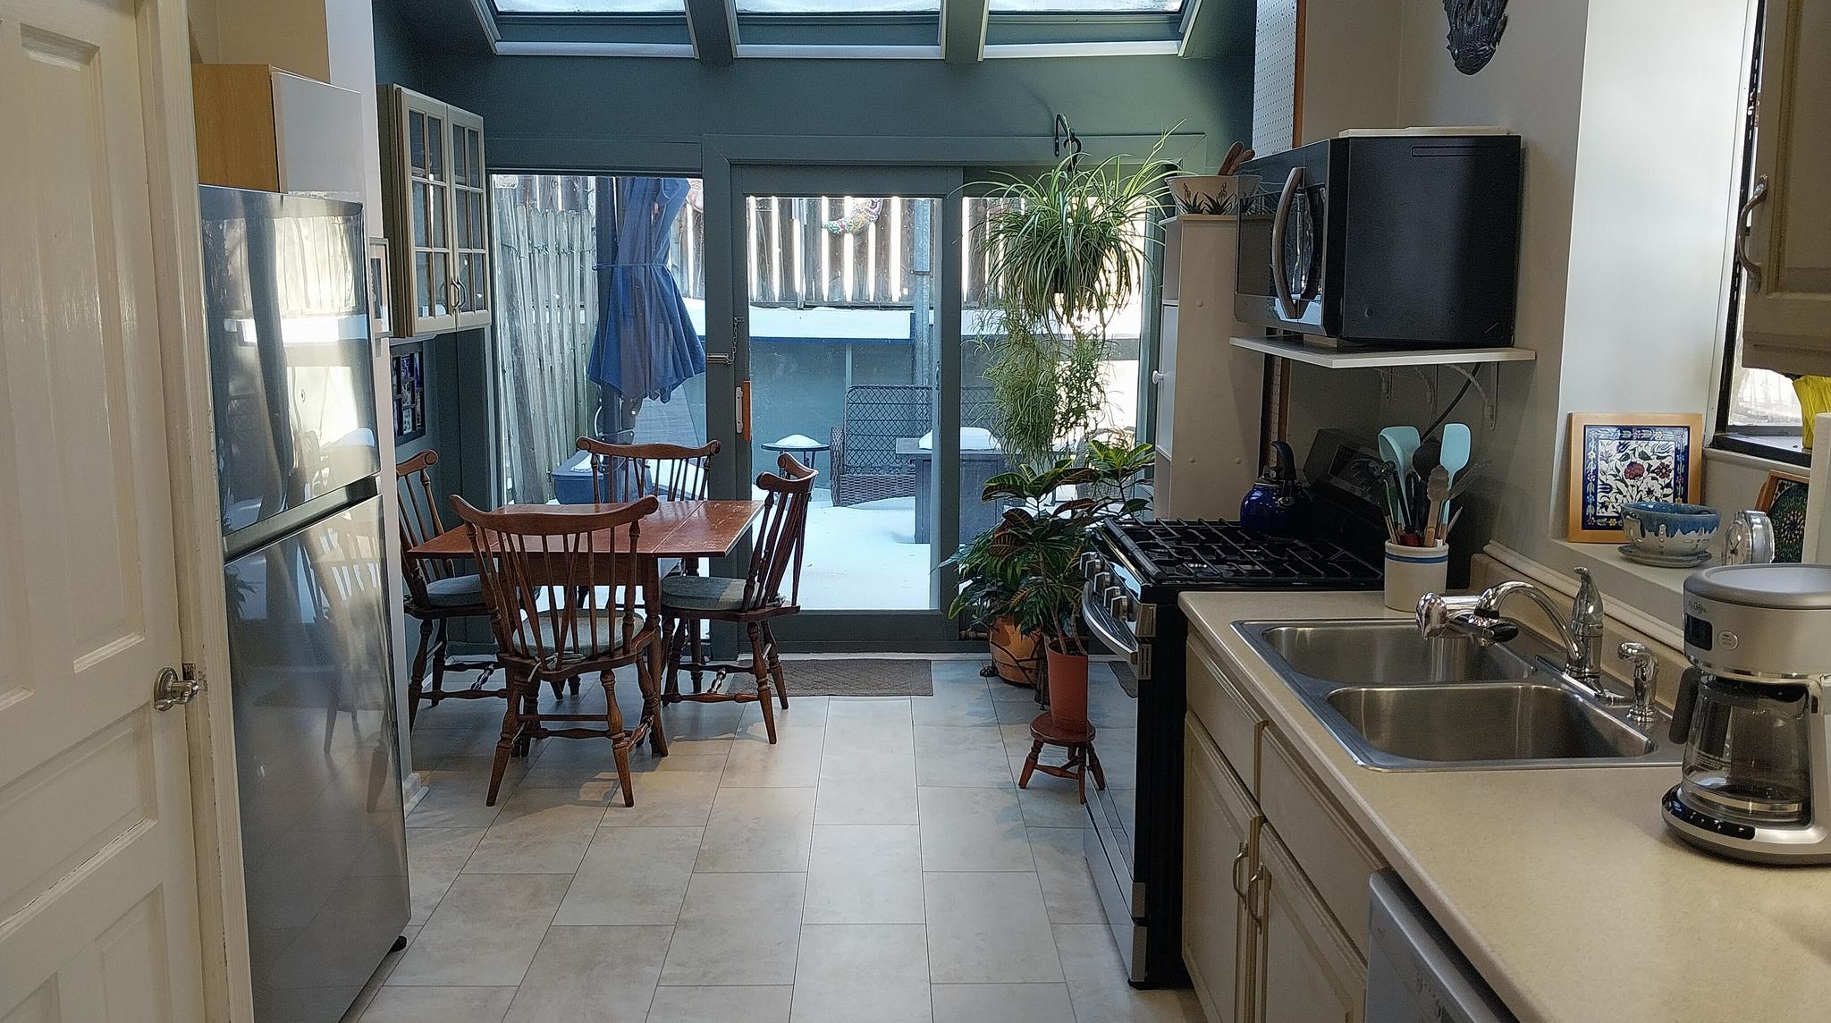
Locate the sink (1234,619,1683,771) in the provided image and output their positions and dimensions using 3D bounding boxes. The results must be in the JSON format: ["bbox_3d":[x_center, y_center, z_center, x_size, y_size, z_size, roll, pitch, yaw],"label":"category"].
[{"bbox_3d":[0.926,0.395,2.406,0.562,0.198,0.796,0,11,-1],"label":"sink"}]

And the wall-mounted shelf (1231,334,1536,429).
[{"bbox_3d":[1.020,-0.300,3.112,0.406,0.180,0.749,0,11,-1],"label":"wall-mounted shelf"}]

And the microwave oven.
[{"bbox_3d":[0.997,-0.607,3.102,0.390,0.416,0.718,0,11,-1],"label":"microwave oven"}]

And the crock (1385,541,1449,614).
[{"bbox_3d":[1.055,0.133,2.893,0.136,0.138,0.136,0,10,-1],"label":"crock"}]

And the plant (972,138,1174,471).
[{"bbox_3d":[0.610,-0.791,5.291,0.764,1.258,0.572,0,11,-1],"label":"plant"}]

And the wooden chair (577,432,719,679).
[{"bbox_3d":[-0.995,0.225,5.075,0.560,0.945,0.570,1,10,2],"label":"wooden chair"}]

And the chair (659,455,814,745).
[{"bbox_3d":[-0.625,0.290,4.734,0.570,0.945,0.550,1,10,3],"label":"chair"}]

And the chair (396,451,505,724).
[{"bbox_3d":[-1.578,0.285,4.726,0.570,0.945,0.550,-1,10,-5],"label":"chair"}]

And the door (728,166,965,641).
[{"bbox_3d":[-0.285,-0.416,5.683,0.966,1.966,0.052,0,11,-1],"label":"door"}]

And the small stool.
[{"bbox_3d":[0.473,0.779,4.356,0.255,0.218,0.244,0,11,-1],"label":"small stool"}]

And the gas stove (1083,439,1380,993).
[{"bbox_3d":[0.799,0.428,3.386,0.735,1.180,0.755,0,10,-1],"label":"gas stove"}]

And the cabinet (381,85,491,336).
[{"bbox_3d":[-1.710,-0.985,4.596,0.320,0.750,0.920,0,10,-1],"label":"cabinet"}]

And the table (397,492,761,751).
[{"bbox_3d":[-1.048,0.410,4.663,0.965,0.732,0.880,0,10,-1],"label":"table"}]

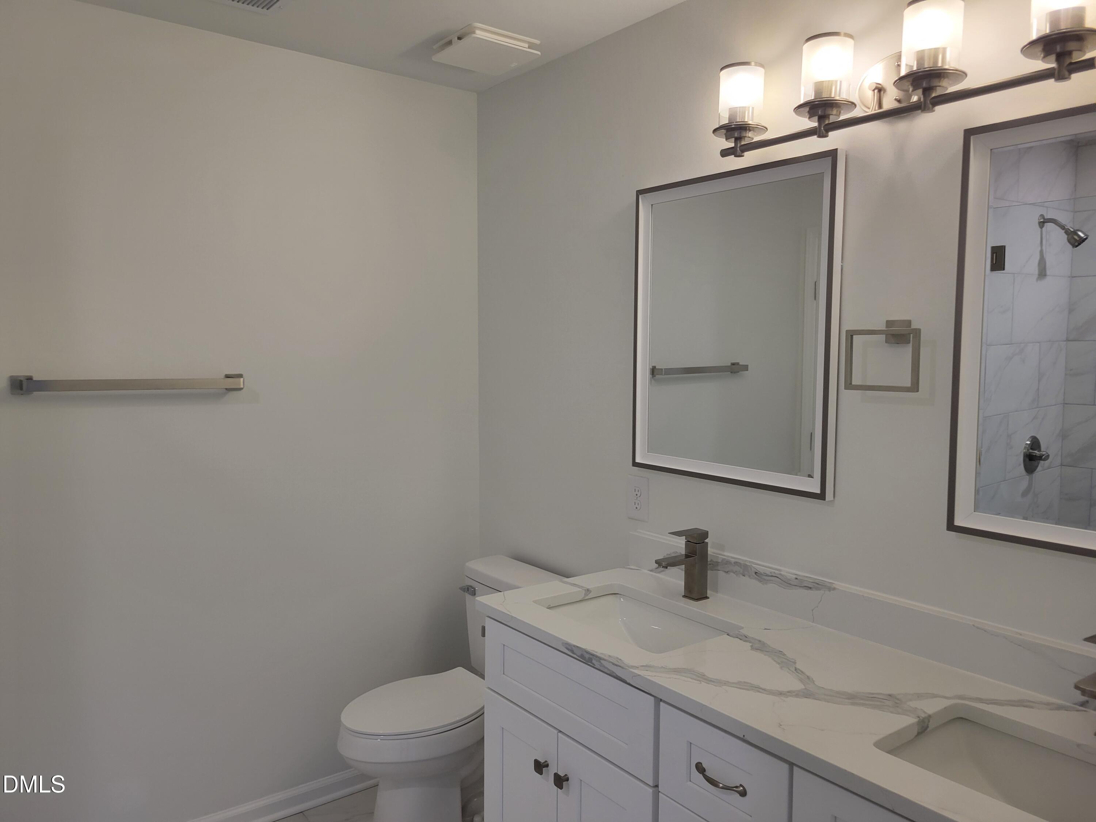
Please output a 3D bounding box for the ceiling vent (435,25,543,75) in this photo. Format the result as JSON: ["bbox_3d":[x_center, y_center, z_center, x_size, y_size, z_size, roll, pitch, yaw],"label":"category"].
[{"bbox_3d":[-0.190,-1.083,2.481,0.243,0.034,0.243,-3,6,-38],"label":"ceiling vent"}]

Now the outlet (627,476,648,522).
[{"bbox_3d":[0.257,0.252,2.366,0.009,0.125,0.081,-3,6,-38],"label":"outlet"}]

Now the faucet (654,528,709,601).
[{"bbox_3d":[0.336,0.393,2.065,0.159,0.174,0.047,-3,6,-38],"label":"faucet"}]

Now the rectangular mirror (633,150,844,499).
[{"bbox_3d":[0.446,-0.205,2.070,0.032,0.769,0.626,-3,6,-38],"label":"rectangular mirror"}]

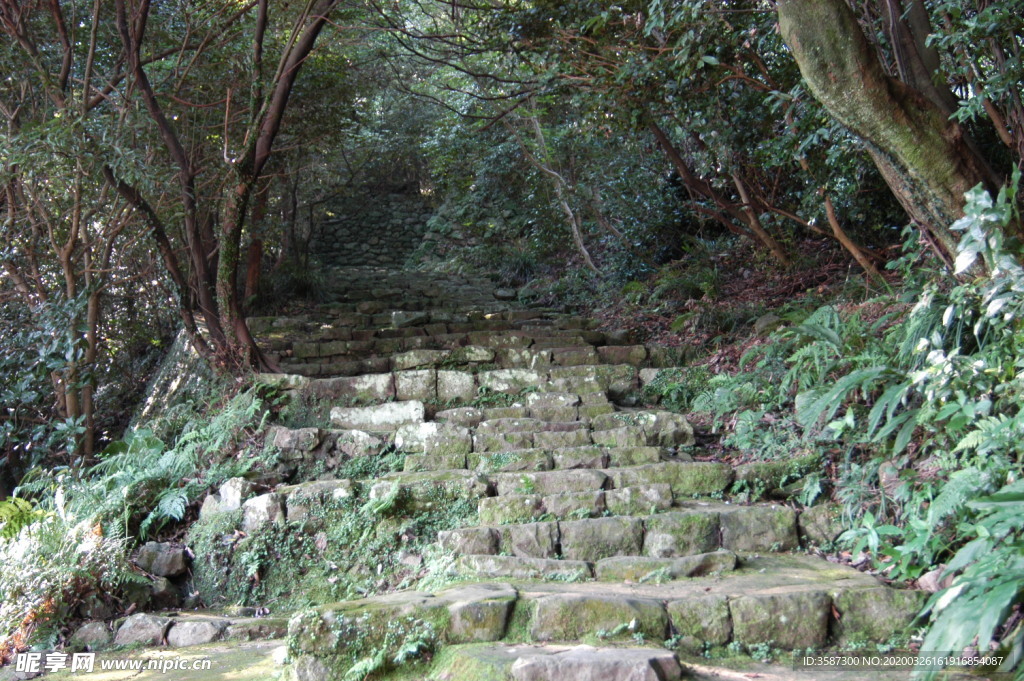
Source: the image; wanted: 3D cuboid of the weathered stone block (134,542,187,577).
[{"bbox_3d":[-2.161,1.345,6.300,0.310,0.180,0.240,0,-2,-6],"label":"weathered stone block"}]

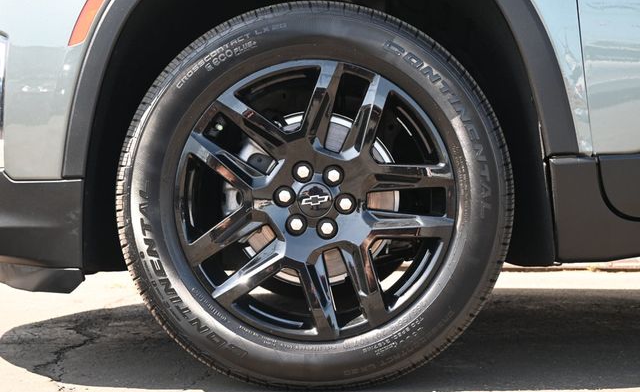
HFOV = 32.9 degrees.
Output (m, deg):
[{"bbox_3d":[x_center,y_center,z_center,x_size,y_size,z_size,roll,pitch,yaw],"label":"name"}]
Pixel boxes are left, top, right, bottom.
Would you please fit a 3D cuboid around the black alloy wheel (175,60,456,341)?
[{"bbox_3d":[-0.009,0.009,2.180,0.543,0.543,0.215,0,0,0],"label":"black alloy wheel"}]

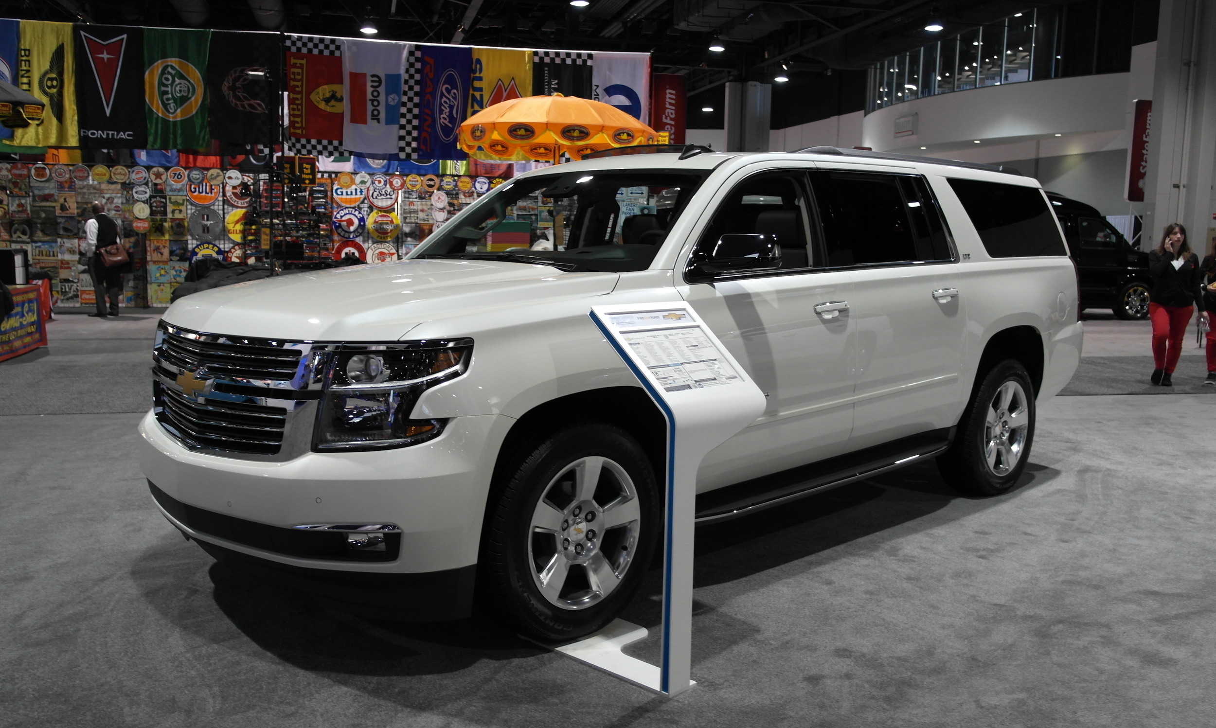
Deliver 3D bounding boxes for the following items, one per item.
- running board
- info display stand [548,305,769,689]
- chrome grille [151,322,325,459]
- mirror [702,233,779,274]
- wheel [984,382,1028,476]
[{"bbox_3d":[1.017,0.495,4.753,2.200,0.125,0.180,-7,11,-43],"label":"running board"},{"bbox_3d":[0.102,0.396,3.527,0.720,1.210,0.510,7,9,42],"label":"info display stand"},{"bbox_3d":[-1.399,0.084,3.622,0.210,0.440,1.300,-5,9,-44],"label":"chrome grille"},{"bbox_3d":[0.525,-0.429,3.952,0.150,0.160,0.305,-5,9,-44],"label":"mirror"},{"bbox_3d":[2.238,0.364,5.932,0.547,0.547,0.220,-5,9,-44],"label":"wheel"}]

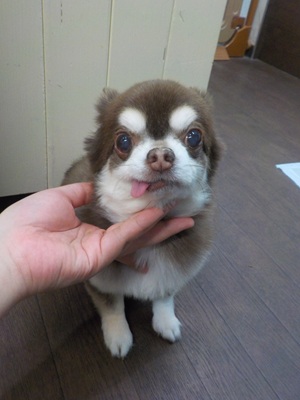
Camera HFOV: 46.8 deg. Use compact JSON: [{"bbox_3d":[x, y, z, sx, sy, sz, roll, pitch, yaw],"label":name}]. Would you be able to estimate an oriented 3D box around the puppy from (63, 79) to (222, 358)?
[{"bbox_3d":[-0.029,0.003,0.433,0.145,0.300,0.255,2,32,-10],"label":"puppy"}]

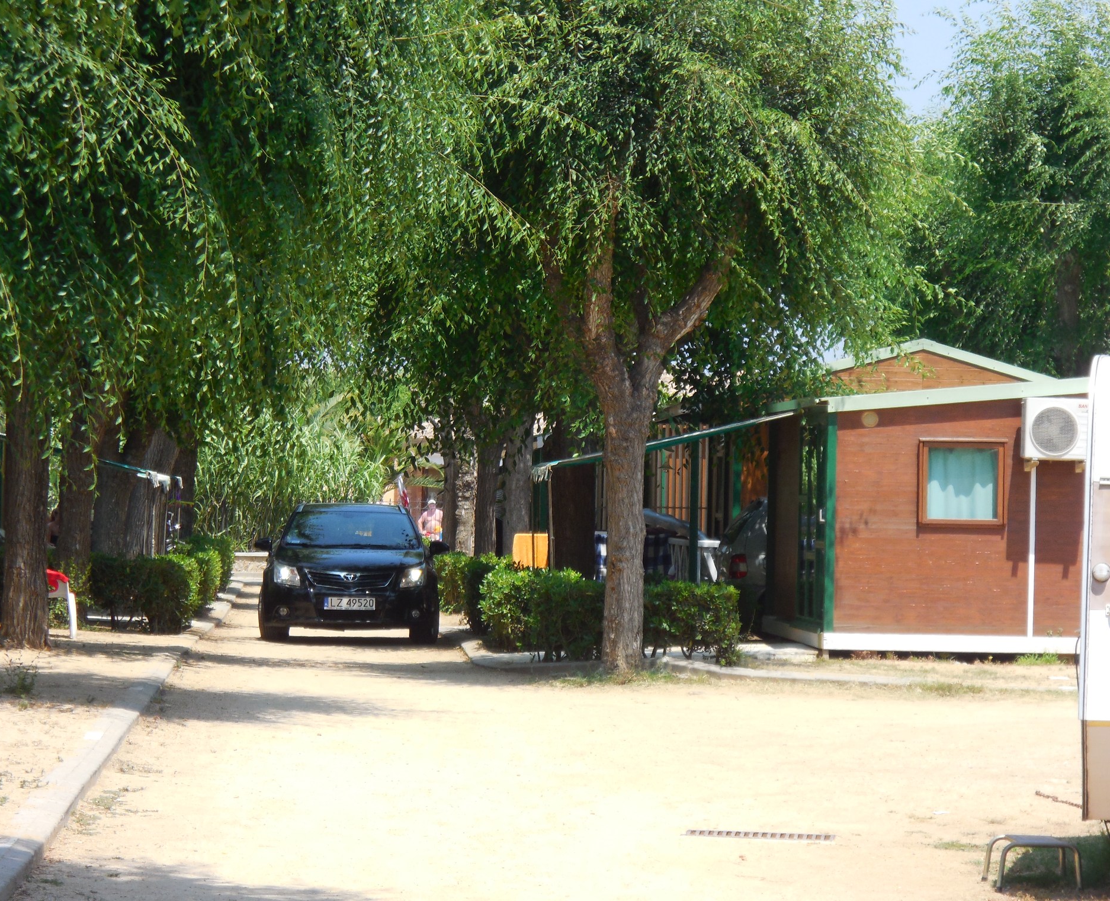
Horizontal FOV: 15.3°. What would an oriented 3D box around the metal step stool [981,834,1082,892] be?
[{"bbox_3d":[2.068,1.788,17.900,0.365,0.200,0.430,1,0,2],"label":"metal step stool"}]

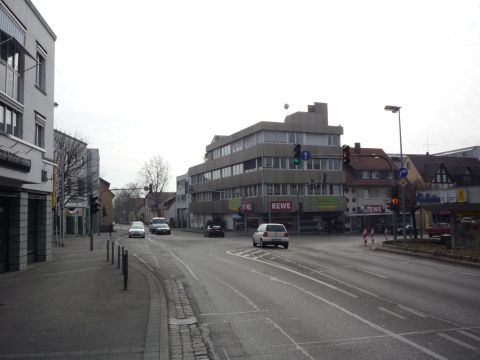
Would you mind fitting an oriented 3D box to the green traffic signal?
[{"bbox_3d":[3.408,-1.494,26.300,0.400,1.150,0.420,-1,-4,5],"label":"green traffic signal"}]

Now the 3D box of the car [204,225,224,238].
[{"bbox_3d":[-2.718,5.490,47.300,1.700,1.400,4.200,0,-4,-10],"label":"car"}]

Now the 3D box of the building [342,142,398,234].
[{"bbox_3d":[16.623,1.236,66.055,9.200,12.400,10.500,0,-4,-20],"label":"building"}]

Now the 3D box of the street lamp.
[{"bbox_3d":[10.792,-0.481,30.500,1.300,9.100,0.400,0,-4,-14],"label":"street lamp"}]

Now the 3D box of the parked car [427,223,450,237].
[{"bbox_3d":[19.358,4.761,42.000,4.200,1.420,1.720,3,-6,-44],"label":"parked car"}]

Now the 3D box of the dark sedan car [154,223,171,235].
[{"bbox_3d":[-9.335,6.024,54.000,1.730,1.420,4.300,0,-4,-13],"label":"dark sedan car"}]

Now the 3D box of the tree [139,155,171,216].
[{"bbox_3d":[-16.858,1.587,88.000,6.300,14.300,6.300,-1,-4,0],"label":"tree"}]

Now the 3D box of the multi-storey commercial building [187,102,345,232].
[{"bbox_3d":[2.342,-0.502,71.506,12.300,16.800,30.500,1,-4,-23],"label":"multi-storey commercial building"}]

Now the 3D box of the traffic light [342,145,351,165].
[{"bbox_3d":[6.379,-1.505,26.500,0.400,1.150,0.420,-1,-4,6],"label":"traffic light"}]

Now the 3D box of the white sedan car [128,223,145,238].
[{"bbox_3d":[-10.735,5.258,46.200,1.730,1.500,4.200,0,-4,-11],"label":"white sedan car"}]

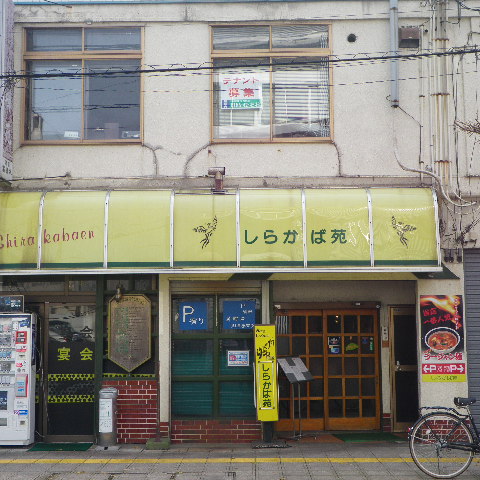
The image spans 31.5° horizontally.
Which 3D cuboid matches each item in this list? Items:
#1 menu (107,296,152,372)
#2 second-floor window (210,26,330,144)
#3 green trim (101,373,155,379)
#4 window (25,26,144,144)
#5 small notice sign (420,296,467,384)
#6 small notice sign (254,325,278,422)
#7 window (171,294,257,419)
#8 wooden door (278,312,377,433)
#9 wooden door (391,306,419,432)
[{"bbox_3d":[-1.572,1.339,12.210,0.625,1.111,0.050,0,-6,1],"label":"menu"},{"bbox_3d":[0.465,-2.318,12.600,1.755,1.767,0.100,0,-6,1],"label":"second-floor window"},{"bbox_3d":[-1.574,1.939,12.166,0.785,0.092,0.100,0,-6,1],"label":"green trim"},{"bbox_3d":[-2.317,-2.292,12.643,1.753,1.780,0.100,0,-6,1],"label":"window"},{"bbox_3d":[2.893,1.403,12.115,0.630,1.237,0.020,0,-6,1],"label":"small notice sign"},{"bbox_3d":[0.363,1.827,11.688,0.314,1.325,0.130,0,-6,1],"label":"small notice sign"},{"bbox_3d":[-0.354,1.667,12.223,1.268,1.761,0.080,0,-6,1],"label":"window"},{"bbox_3d":[1.350,1.992,13.088,1.624,1.853,0.080,0,-6,1],"label":"wooden door"},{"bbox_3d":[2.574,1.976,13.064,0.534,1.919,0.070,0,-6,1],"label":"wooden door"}]

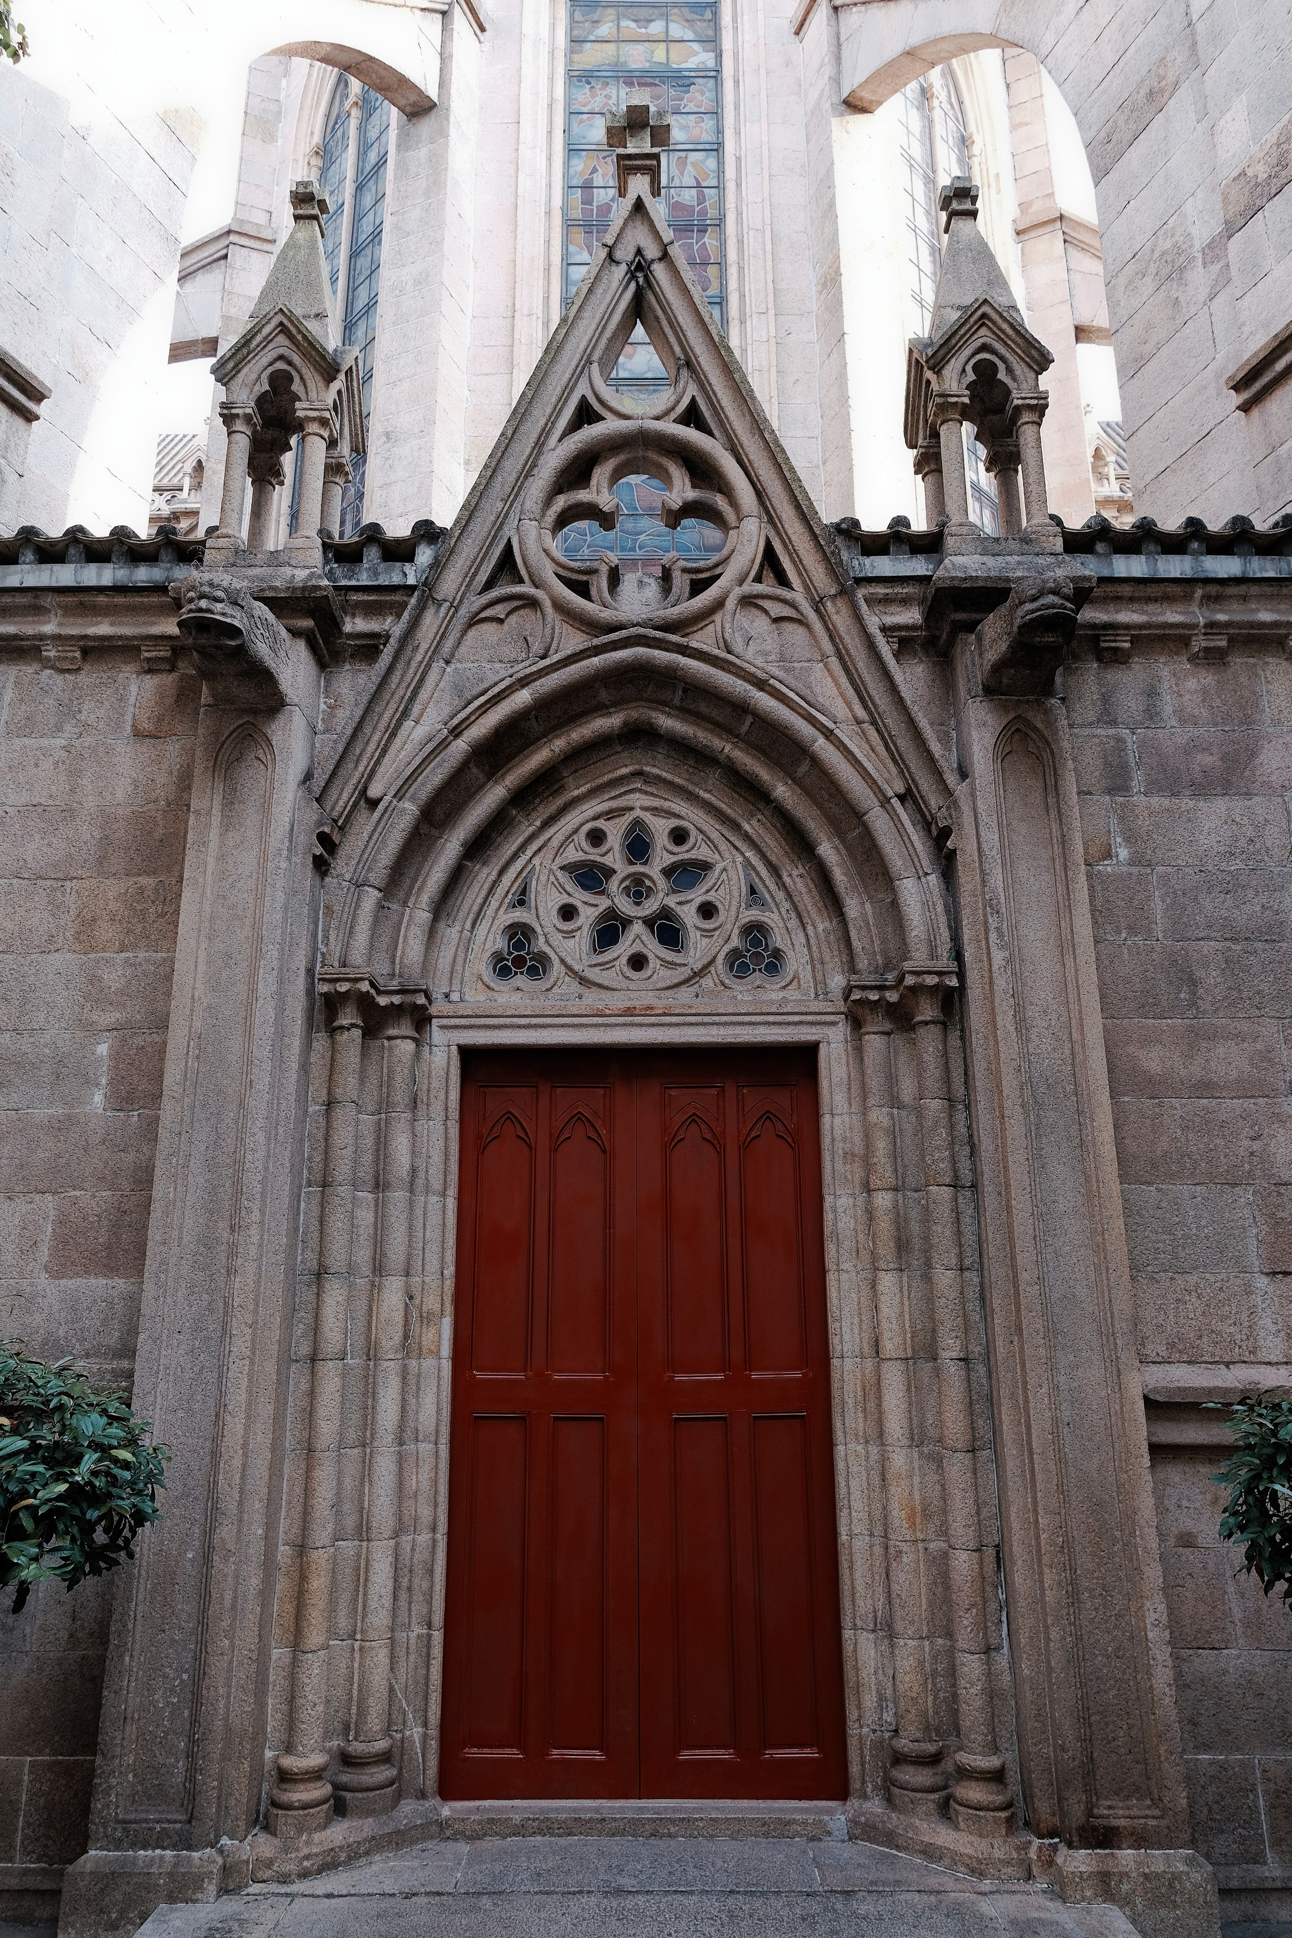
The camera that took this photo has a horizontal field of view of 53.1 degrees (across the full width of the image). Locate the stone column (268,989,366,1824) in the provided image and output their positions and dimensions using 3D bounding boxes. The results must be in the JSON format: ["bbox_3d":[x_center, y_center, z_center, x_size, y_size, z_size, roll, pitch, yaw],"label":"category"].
[{"bbox_3d":[-1.169,1.475,4.762,0.200,2.940,0.200,0,-16,1],"label":"stone column"}]

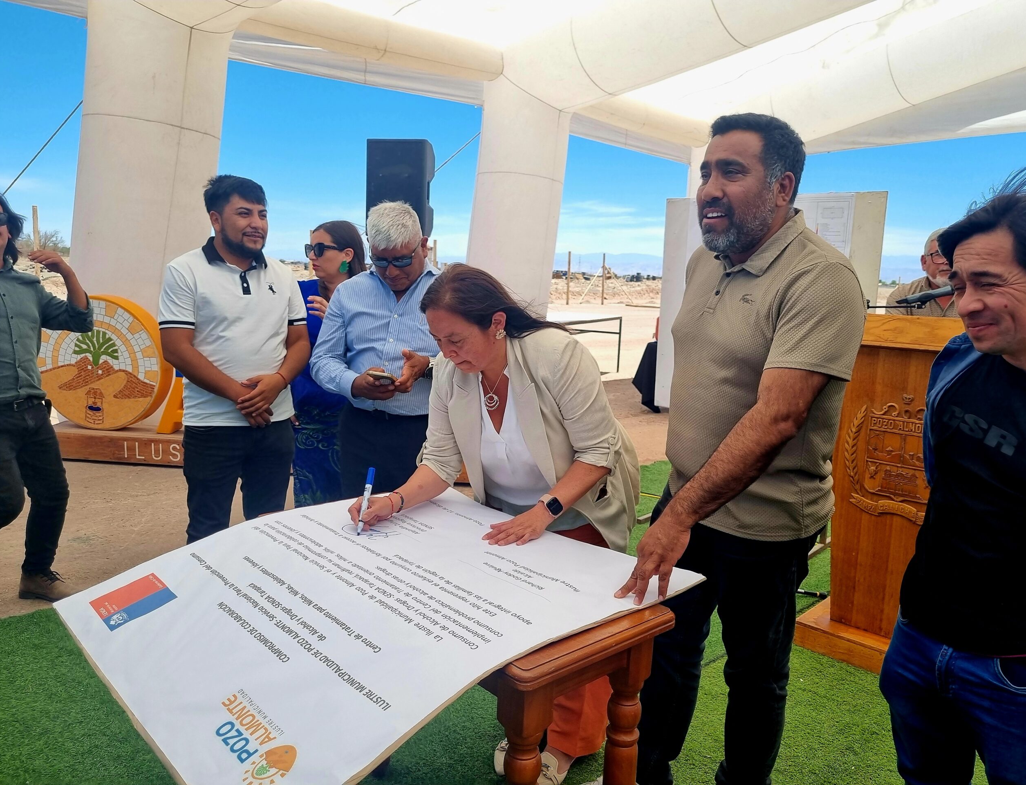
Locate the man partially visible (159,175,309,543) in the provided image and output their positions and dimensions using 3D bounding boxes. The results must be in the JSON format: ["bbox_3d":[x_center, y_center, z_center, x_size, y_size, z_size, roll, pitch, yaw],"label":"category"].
[{"bbox_3d":[-0.920,0.124,2.653,0.500,1.664,0.320,-4,11,-36],"label":"man partially visible"}]

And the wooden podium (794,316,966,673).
[{"bbox_3d":[1.506,0.354,2.947,0.580,1.275,0.550,10,12,42],"label":"wooden podium"}]

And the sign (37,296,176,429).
[{"bbox_3d":[-2.870,-0.207,5.519,0.915,0.915,0.200,3,9,7],"label":"sign"}]

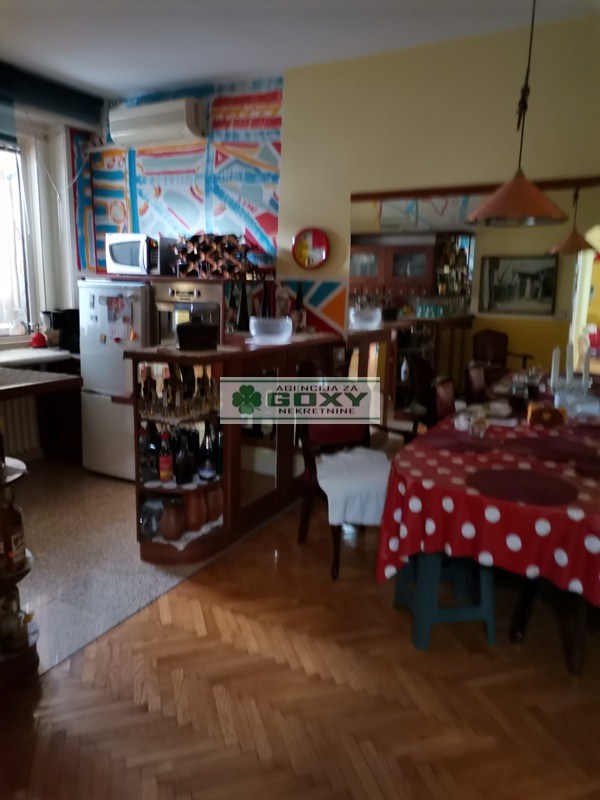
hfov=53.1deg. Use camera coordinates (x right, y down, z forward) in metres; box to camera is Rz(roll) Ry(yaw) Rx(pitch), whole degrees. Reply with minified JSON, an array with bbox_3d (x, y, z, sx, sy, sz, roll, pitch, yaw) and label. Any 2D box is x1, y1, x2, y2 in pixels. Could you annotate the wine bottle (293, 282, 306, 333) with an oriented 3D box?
[{"bbox_3d":[0.000,-0.602,3.964,0.080,0.333,0.080,1,11,0],"label":"wine bottle"}]

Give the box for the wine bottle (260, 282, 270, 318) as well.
[{"bbox_3d":[-0.248,-0.683,4.320,0.080,0.340,0.080,1,10,0],"label":"wine bottle"}]

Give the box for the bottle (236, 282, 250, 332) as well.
[{"bbox_3d":[-0.392,-0.641,4.173,0.080,0.337,0.080,7,12,28],"label":"bottle"}]

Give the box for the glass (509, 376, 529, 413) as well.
[{"bbox_3d":[1.179,-0.028,3.233,0.083,0.183,0.083,7,12,28],"label":"glass"}]

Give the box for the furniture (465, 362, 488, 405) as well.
[{"bbox_3d":[1.436,0.233,4.139,0.520,0.900,0.470,6,12,26],"label":"furniture"}]

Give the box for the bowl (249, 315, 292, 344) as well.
[{"bbox_3d":[-0.176,-0.427,3.609,0.255,0.155,0.255,1,10,0],"label":"bowl"}]

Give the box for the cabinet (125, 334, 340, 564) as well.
[{"bbox_3d":[-0.292,0.169,3.749,0.441,1.063,1.750,6,12,28],"label":"cabinet"}]

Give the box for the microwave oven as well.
[{"bbox_3d":[-1.054,-1.013,4.218,0.465,0.269,0.360,6,12,24],"label":"microwave oven"}]

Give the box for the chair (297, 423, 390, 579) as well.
[{"bbox_3d":[0.282,0.380,3.194,0.460,0.920,0.530,-3,11,-20],"label":"chair"}]

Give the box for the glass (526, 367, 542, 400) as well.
[{"bbox_3d":[1.502,-0.106,3.850,0.085,0.190,0.085,6,12,26],"label":"glass"}]

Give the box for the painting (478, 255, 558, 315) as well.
[{"bbox_3d":[2.478,-1.312,6.855,0.855,0.666,0.040,8,13,30],"label":"painting"}]

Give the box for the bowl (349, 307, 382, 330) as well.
[{"bbox_3d":[0.529,-0.654,4.850,0.255,0.160,0.255,1,10,0],"label":"bowl"}]

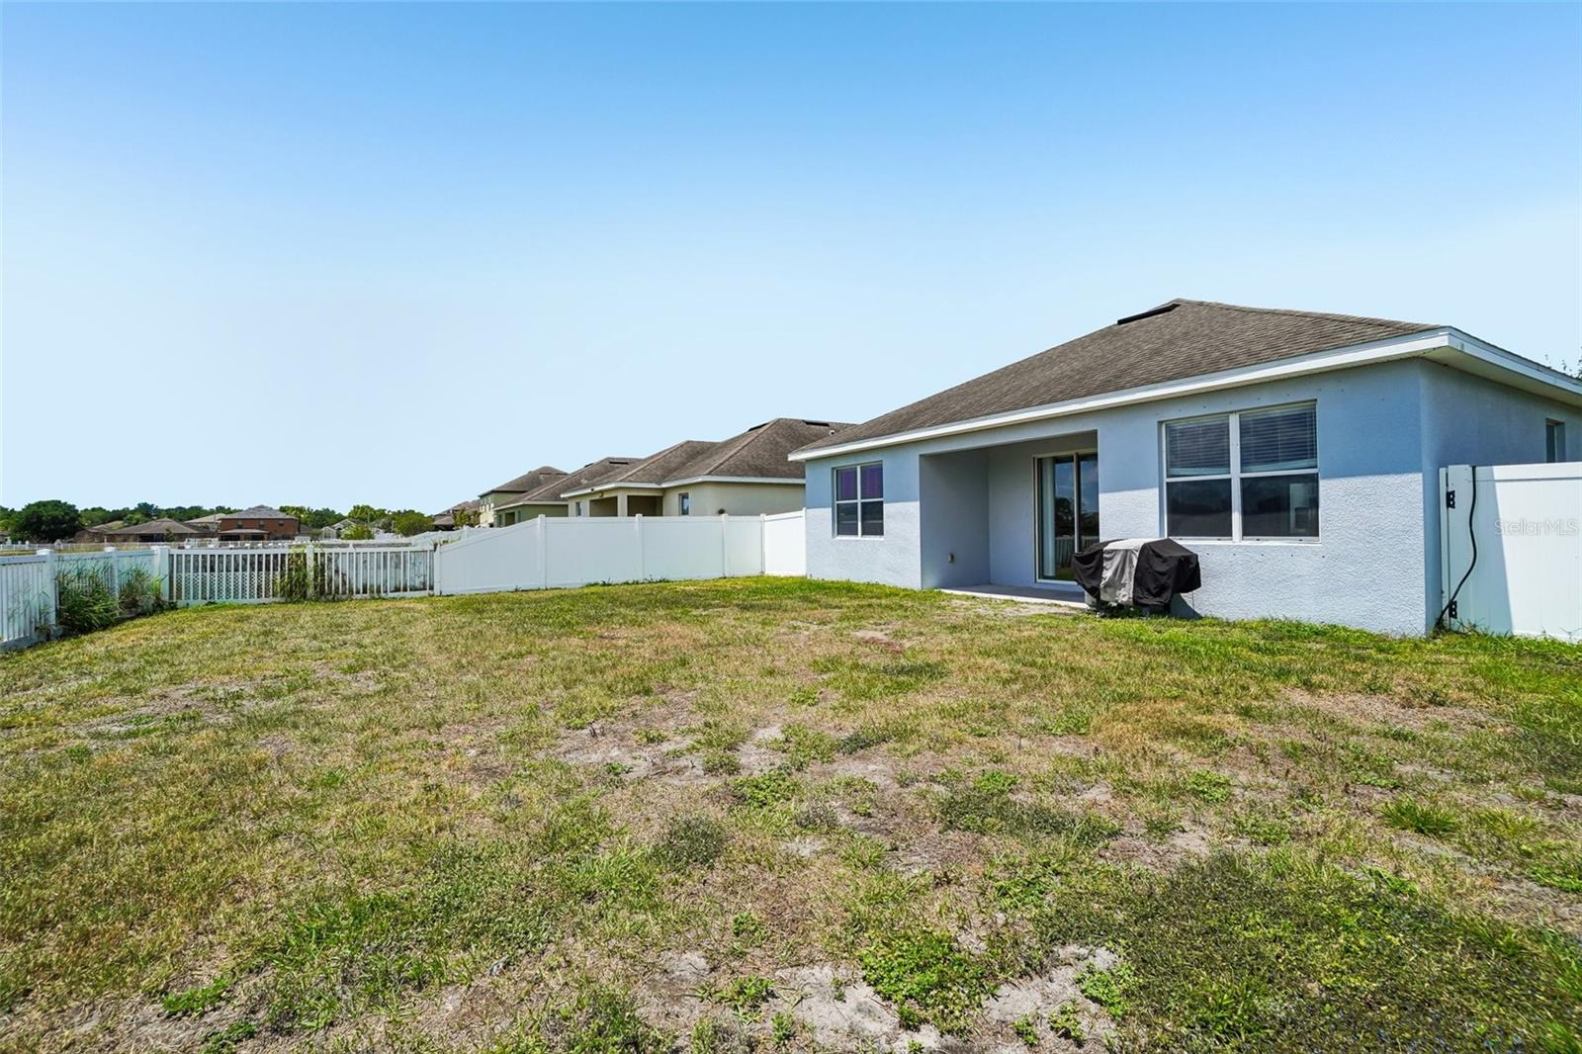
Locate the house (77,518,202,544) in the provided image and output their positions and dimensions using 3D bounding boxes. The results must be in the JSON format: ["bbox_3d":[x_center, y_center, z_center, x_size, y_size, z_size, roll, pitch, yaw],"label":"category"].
[{"bbox_3d":[-129.378,1.474,131.000,15.500,5.800,16.500,-1,0,-30],"label":"house"}]

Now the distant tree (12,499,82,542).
[{"bbox_3d":[-140.026,-0.465,124.000,8.900,9.300,8.900,-1,0,-30],"label":"distant tree"}]

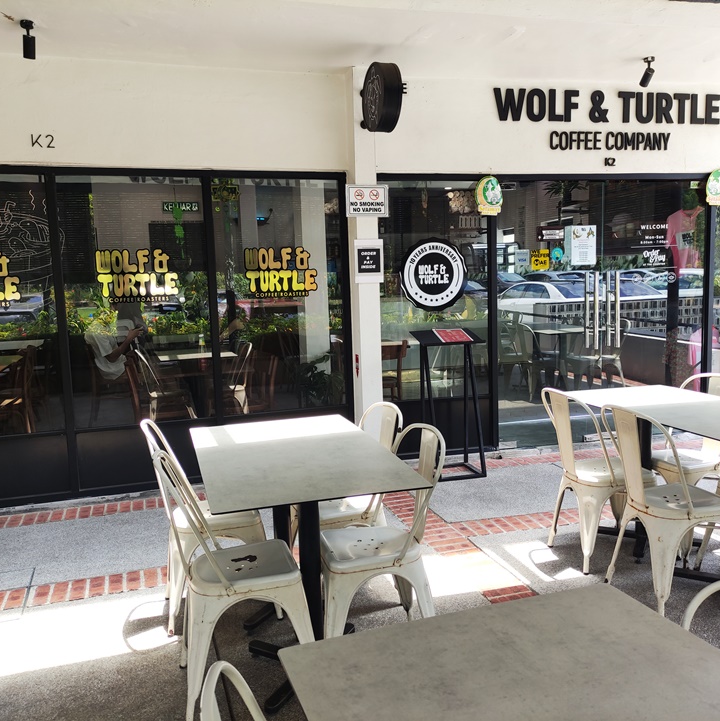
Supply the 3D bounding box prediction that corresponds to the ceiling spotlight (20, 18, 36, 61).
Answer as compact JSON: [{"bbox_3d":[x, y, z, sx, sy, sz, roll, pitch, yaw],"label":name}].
[{"bbox_3d":[-1.766,-1.699,3.699,0.070,0.185,0.110,-4,7,-16],"label":"ceiling spotlight"}]

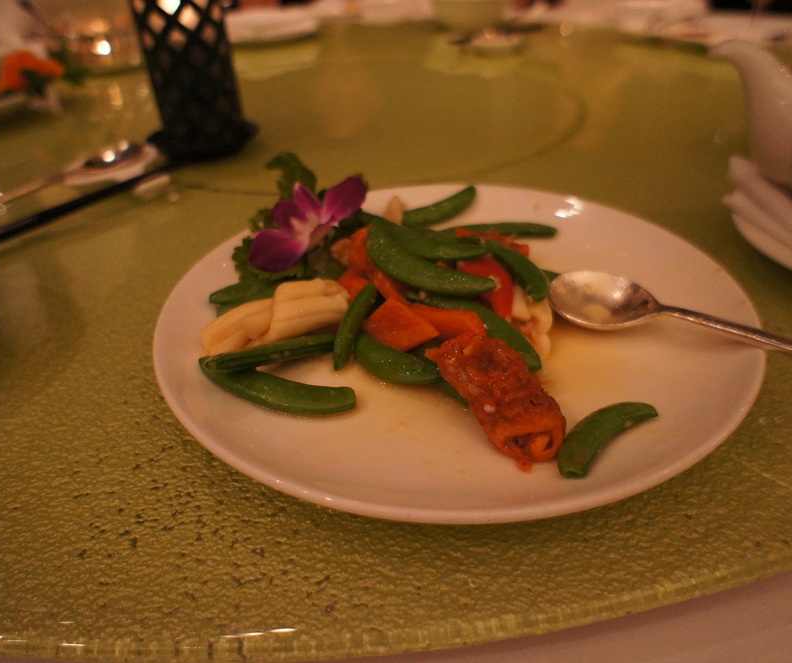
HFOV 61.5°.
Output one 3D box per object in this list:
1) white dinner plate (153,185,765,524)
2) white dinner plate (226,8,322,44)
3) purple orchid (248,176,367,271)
[{"bbox_3d":[0.026,-0.007,0.323,0.270,0.028,0.270,-2,35,1],"label":"white dinner plate"},{"bbox_3d":[-0.232,-0.453,0.990,0.240,0.021,0.240,-3,35,0],"label":"white dinner plate"},{"bbox_3d":[-0.046,-0.056,0.350,0.052,0.042,0.055,5,35,11],"label":"purple orchid"}]

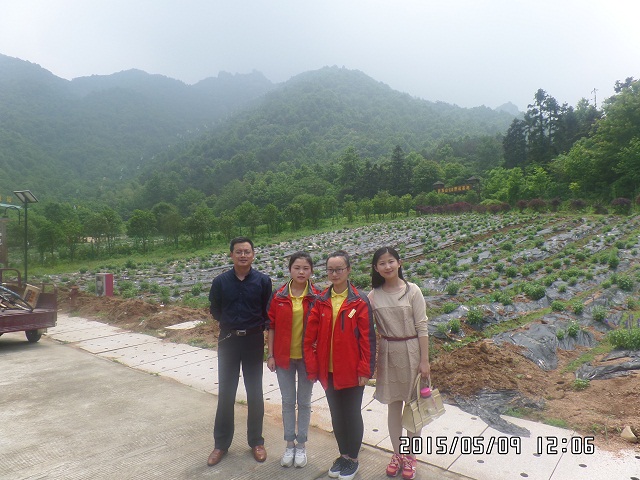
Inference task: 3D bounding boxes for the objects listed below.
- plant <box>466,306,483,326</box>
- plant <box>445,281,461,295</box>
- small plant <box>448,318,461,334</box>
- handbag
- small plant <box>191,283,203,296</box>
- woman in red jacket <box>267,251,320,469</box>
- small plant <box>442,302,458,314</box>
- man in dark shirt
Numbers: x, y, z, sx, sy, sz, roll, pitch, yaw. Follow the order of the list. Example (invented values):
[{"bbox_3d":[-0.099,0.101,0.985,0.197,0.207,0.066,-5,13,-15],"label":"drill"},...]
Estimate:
[{"bbox_3d":[2.670,1.313,7.300,0.309,0.333,0.309,0,-1,0],"label":"plant"},{"bbox_3d":[2.680,0.961,8.600,0.317,0.277,0.317,-1,0,0],"label":"plant"},{"bbox_3d":[2.183,1.404,6.900,0.195,0.252,0.195,0,-1,0],"label":"small plant"},{"bbox_3d":[0.728,1.107,3.030,0.320,0.370,0.140,-14,12,-34],"label":"handbag"},{"bbox_3d":[-3.050,1.222,10.500,0.296,0.335,0.296,0,-1,0],"label":"small plant"},{"bbox_3d":[-0.185,0.897,3.220,0.450,1.620,0.300,0,-1,0],"label":"woman in red jacket"},{"bbox_3d":[2.517,1.321,8.200,0.309,0.225,0.309,0,-1,0],"label":"small plant"},{"bbox_3d":[-0.613,0.845,3.270,0.500,1.720,0.330,-1,0,-7],"label":"man in dark shirt"}]

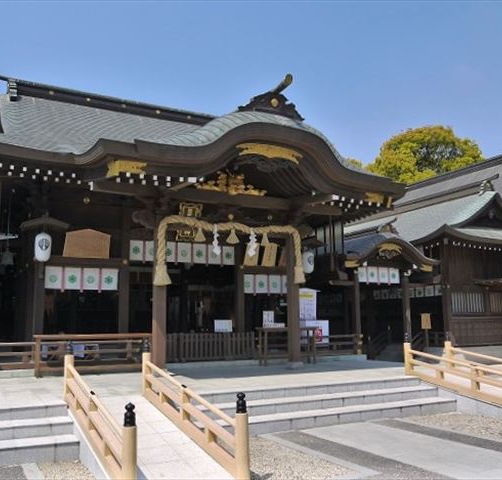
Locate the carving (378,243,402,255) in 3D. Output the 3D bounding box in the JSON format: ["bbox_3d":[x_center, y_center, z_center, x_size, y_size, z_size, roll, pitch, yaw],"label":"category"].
[{"bbox_3d":[4.228,0.274,15.748,0.899,0.352,0.098,3,-9,-25],"label":"carving"}]

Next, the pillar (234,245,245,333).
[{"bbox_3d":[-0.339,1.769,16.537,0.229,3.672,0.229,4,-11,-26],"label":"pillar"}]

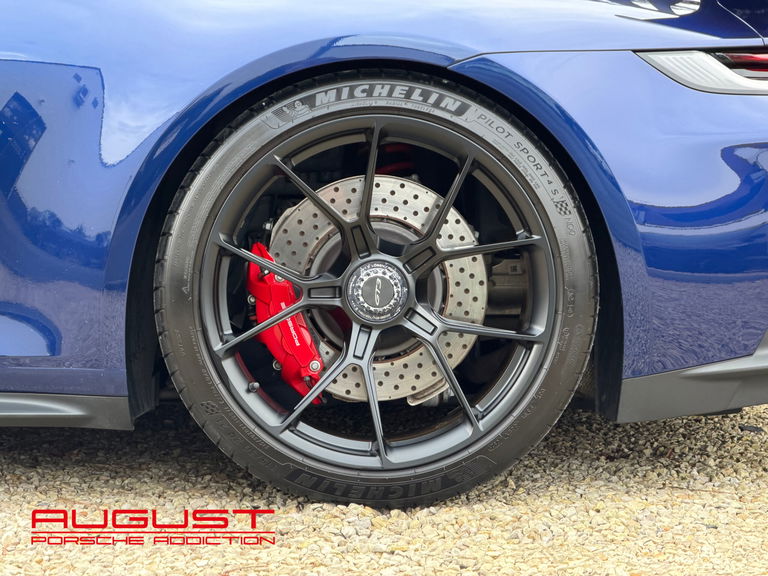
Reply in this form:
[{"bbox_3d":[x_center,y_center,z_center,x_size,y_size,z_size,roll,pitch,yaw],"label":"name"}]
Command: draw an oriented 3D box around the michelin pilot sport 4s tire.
[{"bbox_3d":[-0.009,-0.001,3.700,0.720,0.715,0.310,0,2,0],"label":"michelin pilot sport 4s tire"}]

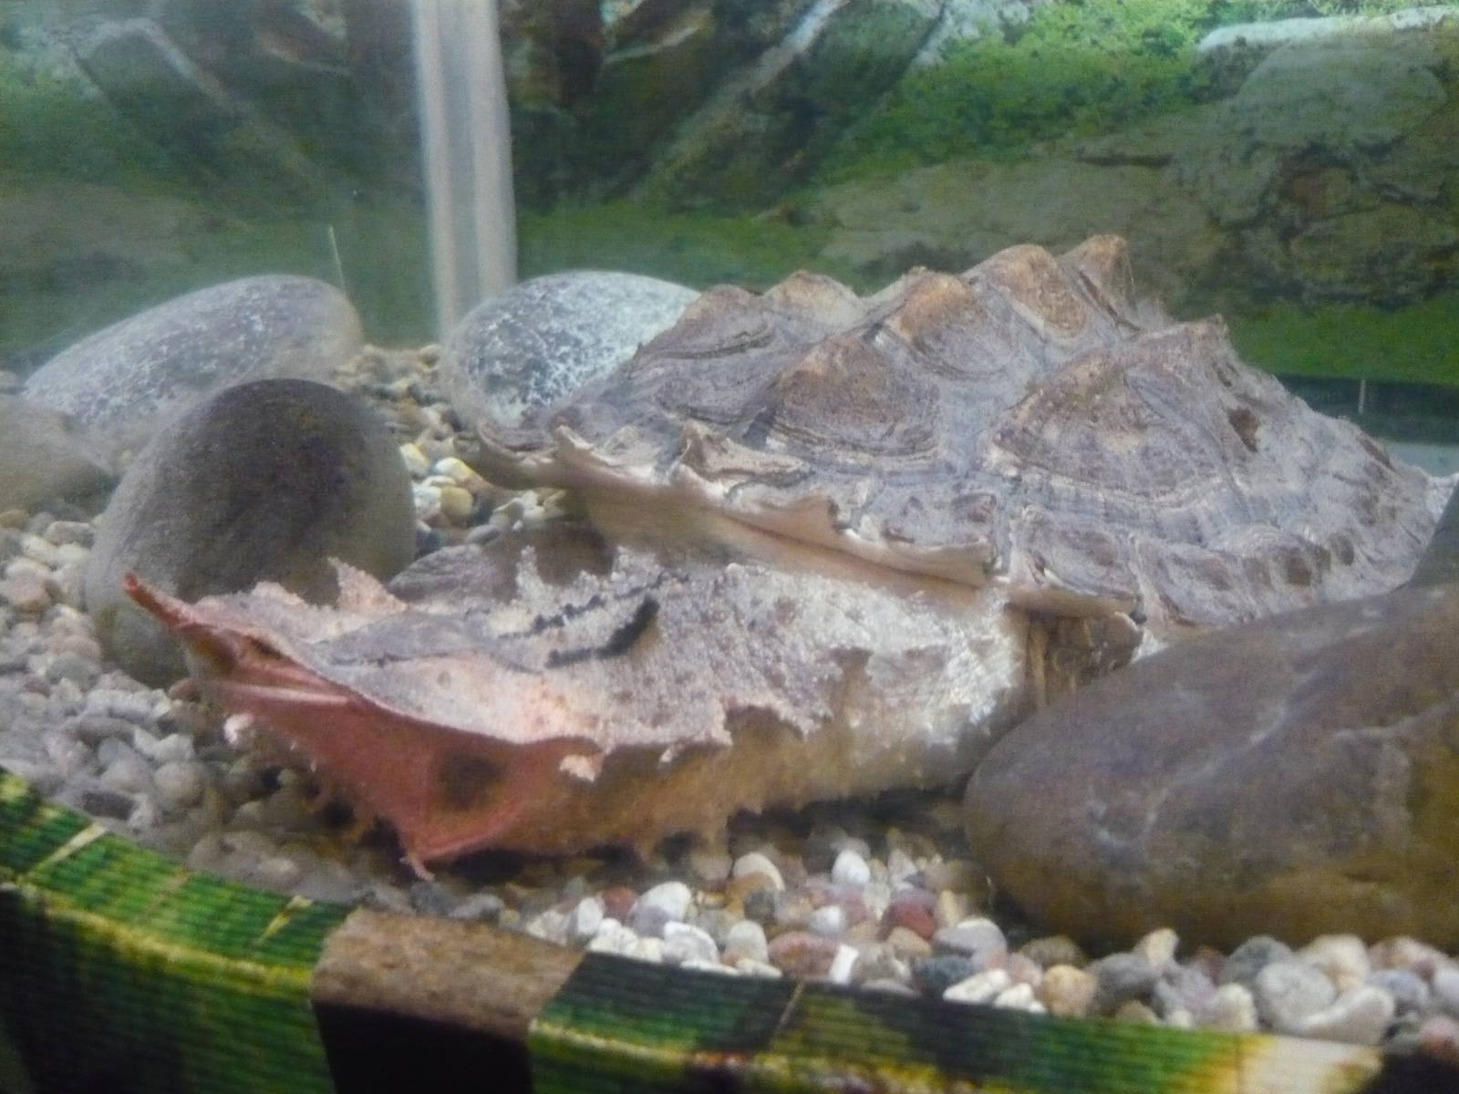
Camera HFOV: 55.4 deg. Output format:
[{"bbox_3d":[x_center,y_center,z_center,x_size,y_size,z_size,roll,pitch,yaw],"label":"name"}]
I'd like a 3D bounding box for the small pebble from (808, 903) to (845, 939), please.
[{"bbox_3d":[0.030,0.116,0.429,0.012,0.012,0.011,3,19,5],"label":"small pebble"}]

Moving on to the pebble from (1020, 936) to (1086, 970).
[{"bbox_3d":[0.100,0.126,0.428,0.020,0.013,0.015,0,22,0],"label":"pebble"}]

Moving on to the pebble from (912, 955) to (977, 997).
[{"bbox_3d":[0.062,0.125,0.403,0.018,0.013,0.015,4,19,10],"label":"pebble"}]

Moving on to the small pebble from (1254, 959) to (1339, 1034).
[{"bbox_3d":[0.162,0.129,0.397,0.024,0.020,0.020,10,21,25],"label":"small pebble"}]

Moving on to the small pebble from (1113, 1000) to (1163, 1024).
[{"bbox_3d":[0.114,0.131,0.388,0.014,0.009,0.011,8,20,19],"label":"small pebble"}]

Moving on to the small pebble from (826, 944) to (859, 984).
[{"bbox_3d":[0.040,0.147,0.489,0.010,0.014,0.014,3,20,6],"label":"small pebble"}]

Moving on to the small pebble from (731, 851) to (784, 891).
[{"bbox_3d":[0.009,0.110,0.468,0.018,0.014,0.015,0,22,0],"label":"small pebble"}]

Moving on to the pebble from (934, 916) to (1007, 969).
[{"bbox_3d":[0.087,0.143,0.503,0.027,0.018,0.019,5,20,11],"label":"pebble"}]

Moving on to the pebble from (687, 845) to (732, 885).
[{"bbox_3d":[-0.007,0.126,0.546,0.017,0.015,0.016,1,20,-1],"label":"pebble"}]

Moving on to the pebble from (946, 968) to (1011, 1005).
[{"bbox_3d":[0.074,0.131,0.414,0.021,0.010,0.011,-8,23,-18],"label":"pebble"}]

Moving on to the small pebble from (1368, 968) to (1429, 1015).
[{"bbox_3d":[0.198,0.132,0.413,0.019,0.013,0.016,0,22,0],"label":"small pebble"}]

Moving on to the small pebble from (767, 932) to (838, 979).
[{"bbox_3d":[0.027,0.146,0.493,0.026,0.017,0.019,3,20,4],"label":"small pebble"}]

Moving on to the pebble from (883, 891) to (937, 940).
[{"bbox_3d":[0.058,0.118,0.447,0.018,0.013,0.015,0,22,0],"label":"pebble"}]

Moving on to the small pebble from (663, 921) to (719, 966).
[{"bbox_3d":[-0.012,0.124,0.433,0.018,0.012,0.015,0,22,0],"label":"small pebble"}]

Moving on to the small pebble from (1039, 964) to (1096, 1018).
[{"bbox_3d":[0.097,0.127,0.398,0.017,0.016,0.015,6,20,15],"label":"small pebble"}]

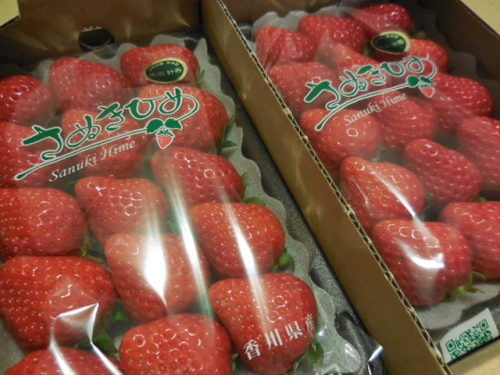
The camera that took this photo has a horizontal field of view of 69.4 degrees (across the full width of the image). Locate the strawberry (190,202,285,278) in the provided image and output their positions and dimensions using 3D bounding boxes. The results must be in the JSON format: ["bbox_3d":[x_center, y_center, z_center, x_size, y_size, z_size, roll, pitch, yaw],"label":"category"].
[{"bbox_3d":[-0.005,0.021,0.145,0.038,0.031,0.031,23,55,11],"label":"strawberry"}]

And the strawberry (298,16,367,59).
[{"bbox_3d":[0.053,-0.093,0.233,0.040,0.033,0.037,30,57,16],"label":"strawberry"}]

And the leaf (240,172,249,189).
[{"bbox_3d":[-0.003,-0.004,0.188,0.005,0.003,0.009,0,59,-4],"label":"leaf"}]

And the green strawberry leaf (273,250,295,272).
[{"bbox_3d":[0.015,0.034,0.167,0.011,0.005,0.010,0,59,-4],"label":"green strawberry leaf"}]

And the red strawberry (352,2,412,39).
[{"bbox_3d":[0.090,-0.107,0.246,0.042,0.034,0.034,17,55,-28],"label":"red strawberry"}]

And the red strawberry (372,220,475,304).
[{"bbox_3d":[0.077,0.034,0.162,0.045,0.038,0.038,17,55,-28],"label":"red strawberry"}]

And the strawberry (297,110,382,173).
[{"bbox_3d":[0.048,-0.023,0.194,0.046,0.038,0.038,17,55,-28],"label":"strawberry"}]

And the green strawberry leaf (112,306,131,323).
[{"bbox_3d":[-0.054,0.053,0.151,0.008,0.004,0.006,0,59,-4],"label":"green strawberry leaf"}]

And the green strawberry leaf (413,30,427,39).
[{"bbox_3d":[0.116,-0.105,0.247,0.009,0.006,0.007,-15,57,-15],"label":"green strawberry leaf"}]

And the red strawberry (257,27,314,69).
[{"bbox_3d":[0.021,-0.082,0.222,0.038,0.031,0.034,37,59,20],"label":"red strawberry"}]

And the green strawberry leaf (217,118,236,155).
[{"bbox_3d":[-0.012,-0.026,0.181,0.010,0.012,0.017,-15,57,-15],"label":"green strawberry leaf"}]

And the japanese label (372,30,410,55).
[{"bbox_3d":[0.083,-0.086,0.214,0.024,0.001,0.017,1,79,8],"label":"japanese label"}]

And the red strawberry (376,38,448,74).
[{"bbox_3d":[0.100,-0.075,0.225,0.040,0.033,0.036,15,54,6],"label":"red strawberry"}]

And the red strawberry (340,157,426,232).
[{"bbox_3d":[0.060,0.004,0.164,0.039,0.032,0.035,34,58,19],"label":"red strawberry"}]

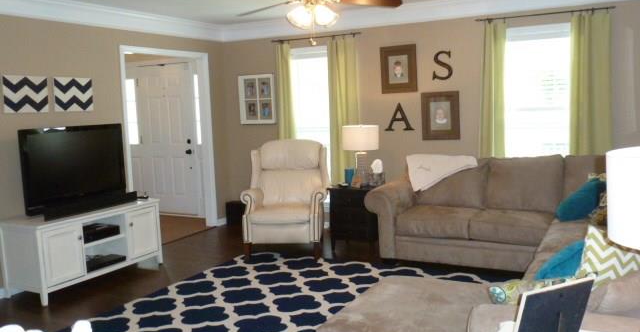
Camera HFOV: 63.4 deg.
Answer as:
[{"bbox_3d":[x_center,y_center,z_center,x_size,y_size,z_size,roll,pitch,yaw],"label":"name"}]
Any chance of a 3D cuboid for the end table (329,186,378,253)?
[{"bbox_3d":[0.406,0.537,5.314,0.525,0.661,0.505,2,8,29],"label":"end table"}]

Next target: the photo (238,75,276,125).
[{"bbox_3d":[-0.773,-0.809,6.342,0.510,0.590,0.030,1,8,26],"label":"photo"}]

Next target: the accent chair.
[{"bbox_3d":[-0.320,0.312,5.326,0.810,1.100,0.840,-2,8,6],"label":"accent chair"}]

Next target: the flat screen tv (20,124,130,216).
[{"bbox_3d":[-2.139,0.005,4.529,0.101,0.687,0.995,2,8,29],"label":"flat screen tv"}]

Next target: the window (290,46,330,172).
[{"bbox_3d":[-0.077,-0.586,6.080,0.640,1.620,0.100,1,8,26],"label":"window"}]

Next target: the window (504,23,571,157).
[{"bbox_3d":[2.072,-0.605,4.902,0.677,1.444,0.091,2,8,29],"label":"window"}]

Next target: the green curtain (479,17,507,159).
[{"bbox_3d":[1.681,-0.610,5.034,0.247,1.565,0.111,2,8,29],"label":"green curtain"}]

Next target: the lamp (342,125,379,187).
[{"bbox_3d":[0.386,-0.102,5.067,0.380,0.610,0.380,-2,8,0],"label":"lamp"}]

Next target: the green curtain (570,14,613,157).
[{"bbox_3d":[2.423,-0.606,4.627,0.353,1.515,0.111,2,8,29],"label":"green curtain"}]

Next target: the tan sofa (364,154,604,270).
[{"bbox_3d":[1.601,0.385,4.858,2.200,0.920,0.930,1,8,26],"label":"tan sofa"}]

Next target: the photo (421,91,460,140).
[{"bbox_3d":[1.257,-0.517,5.407,0.400,0.490,0.030,1,8,26],"label":"photo"}]

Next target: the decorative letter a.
[{"bbox_3d":[0.854,-0.528,5.571,0.328,0.296,0.032,2,8,29],"label":"decorative letter a"}]

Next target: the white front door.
[{"bbox_3d":[-2.090,-0.365,7.097,1.380,2.120,0.140,1,8,26],"label":"white front door"}]

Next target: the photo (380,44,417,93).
[{"bbox_3d":[0.836,-1.024,5.510,0.397,0.488,0.034,2,8,29],"label":"photo"}]

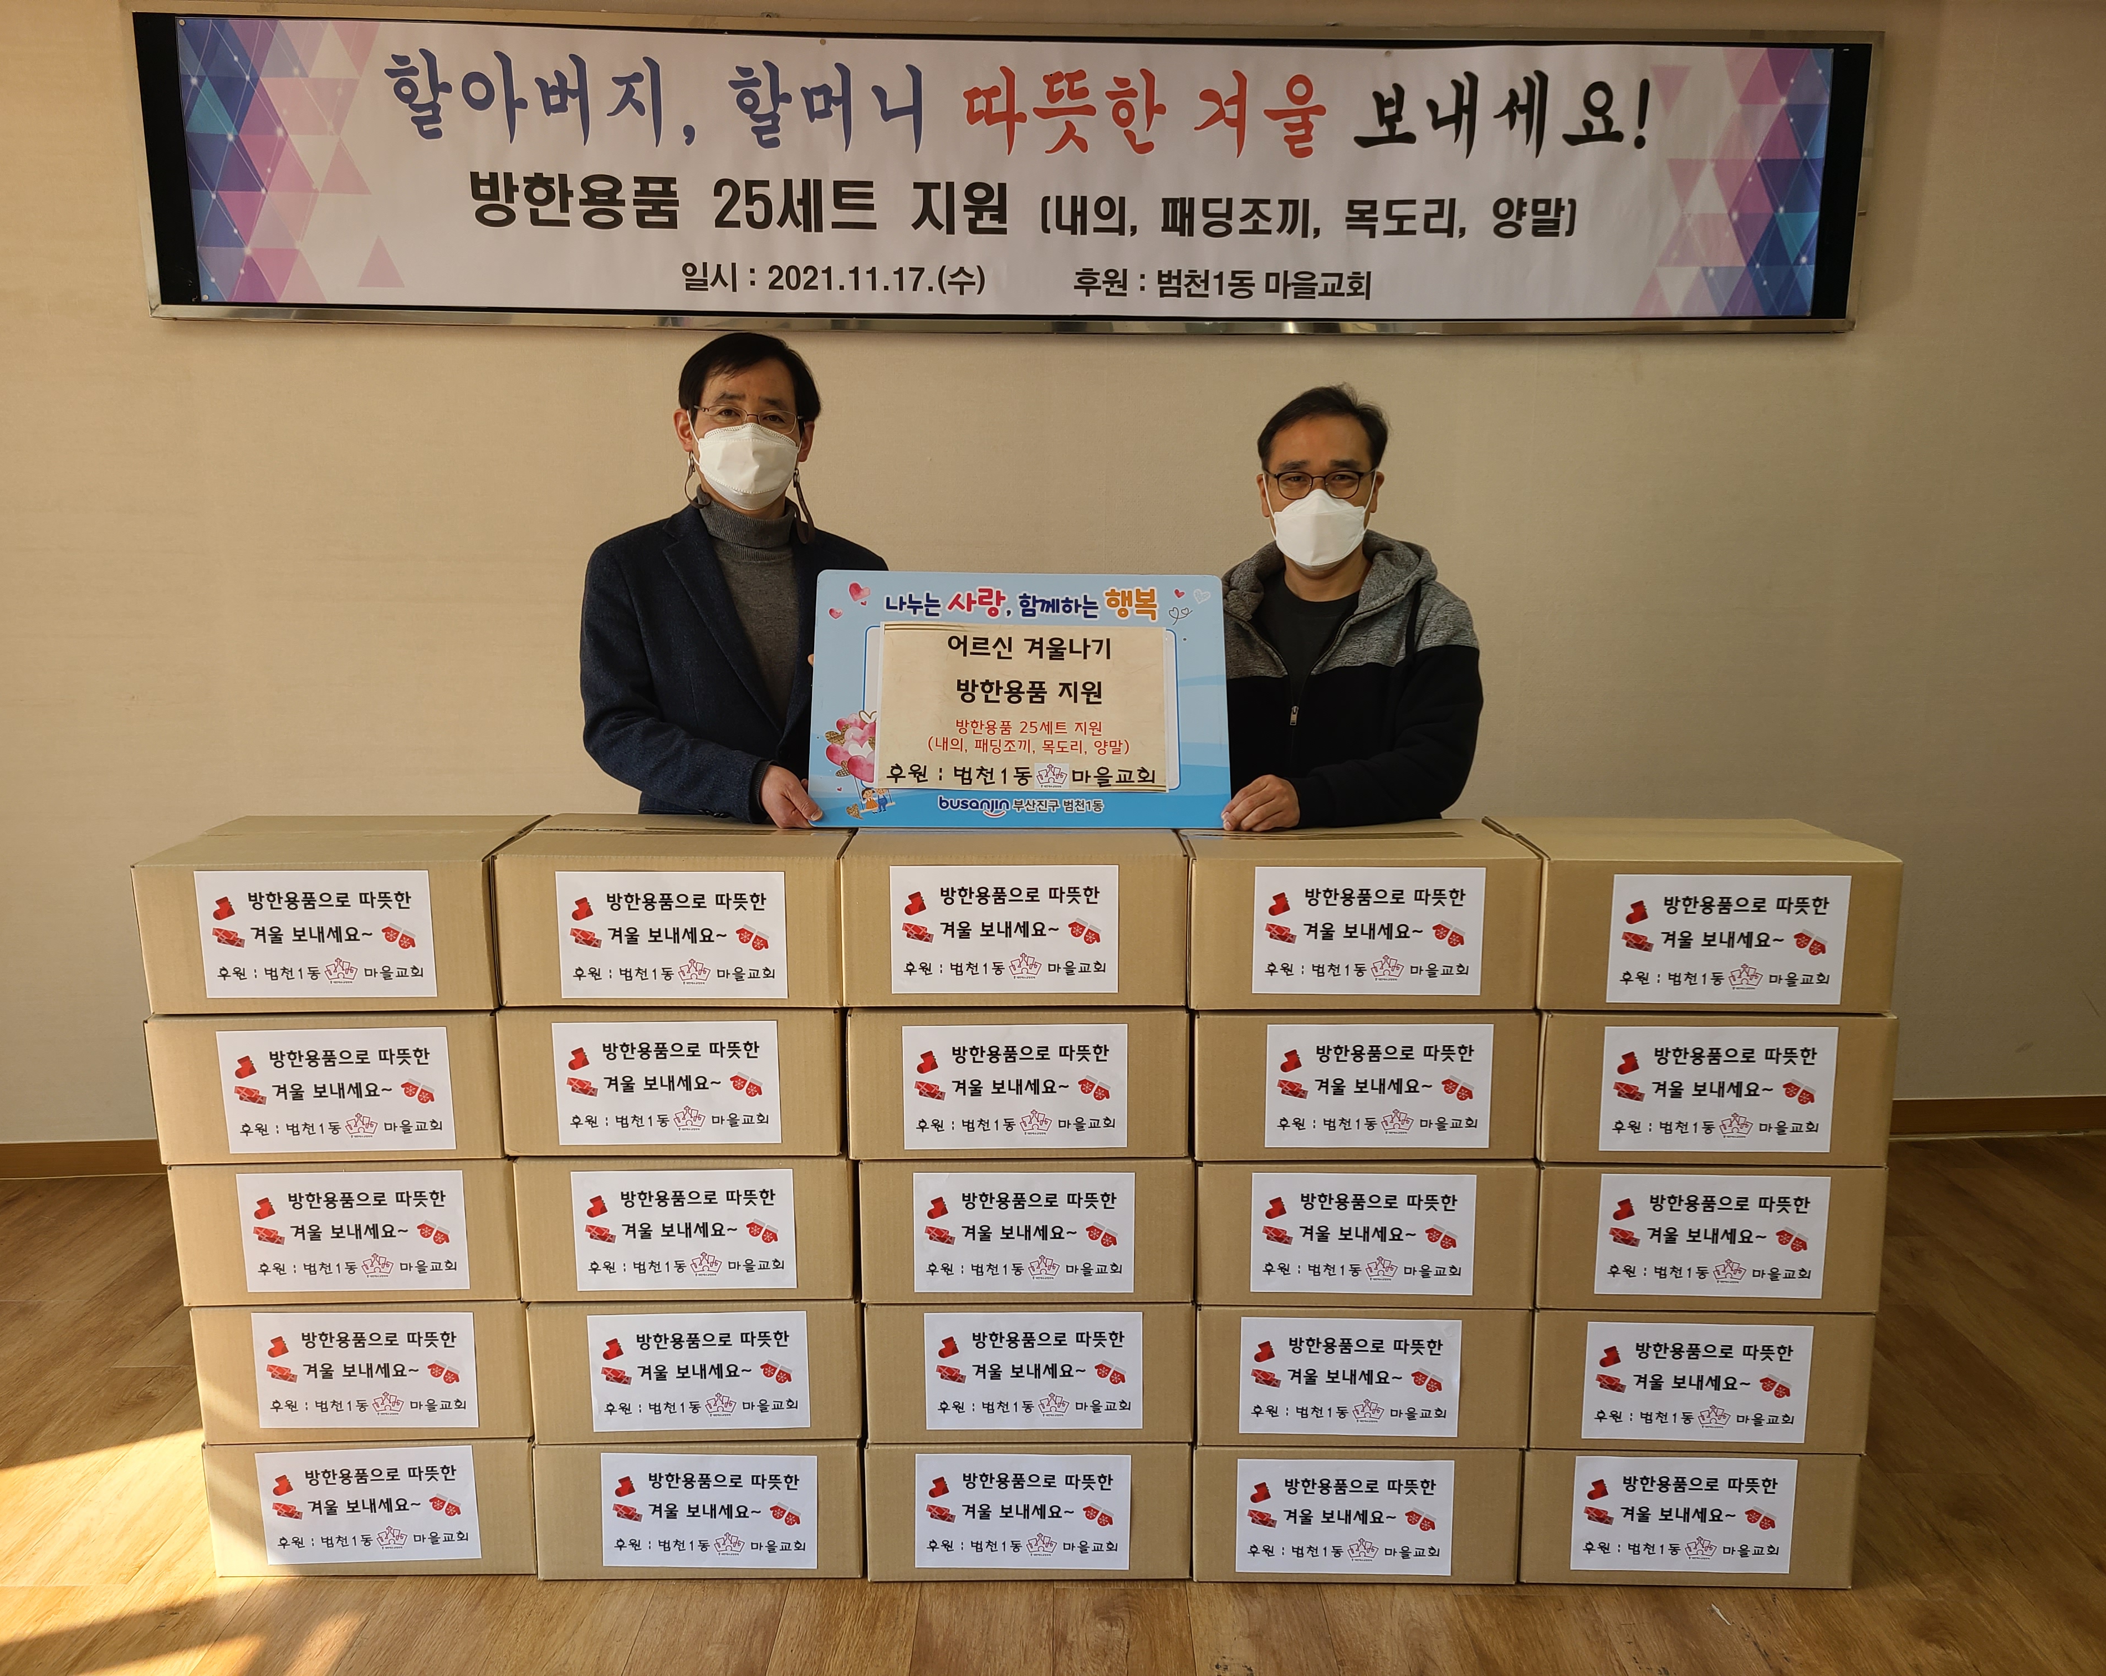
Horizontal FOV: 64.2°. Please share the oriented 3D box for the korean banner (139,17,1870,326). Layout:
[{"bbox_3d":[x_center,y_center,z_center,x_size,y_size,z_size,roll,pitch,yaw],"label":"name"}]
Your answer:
[{"bbox_3d":[-0.050,-1.372,3.462,3.570,0.575,0.050,-1,11,-3],"label":"korean banner"}]

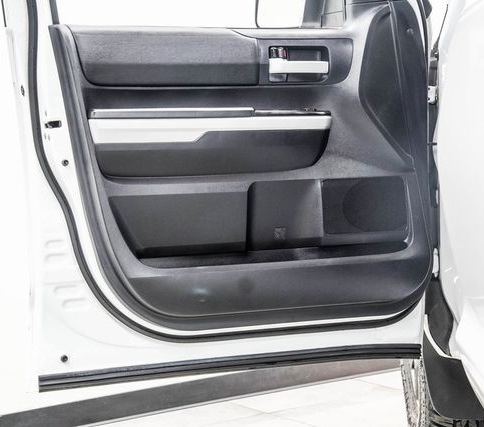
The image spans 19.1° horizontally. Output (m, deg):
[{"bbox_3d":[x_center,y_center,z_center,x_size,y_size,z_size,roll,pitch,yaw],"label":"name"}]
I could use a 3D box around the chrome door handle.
[{"bbox_3d":[0.142,-0.369,3.620,0.155,0.037,0.033,-3,6,-24],"label":"chrome door handle"}]

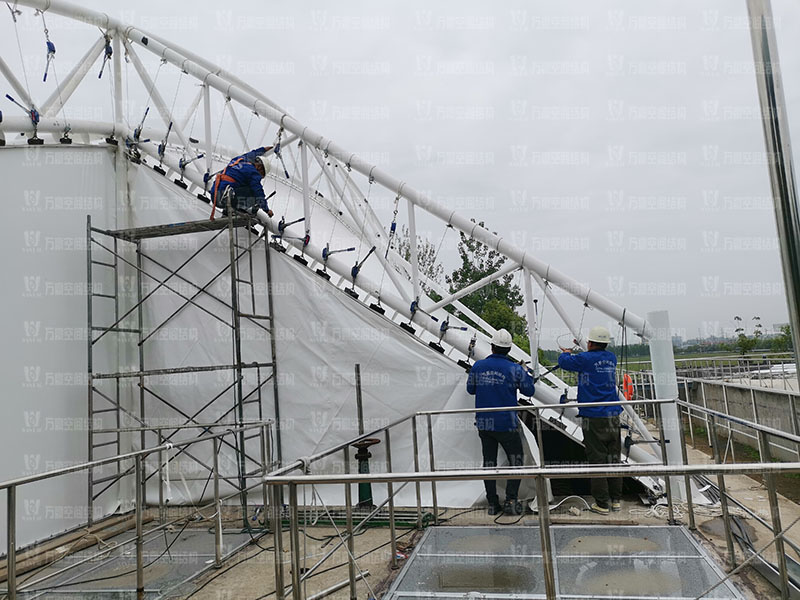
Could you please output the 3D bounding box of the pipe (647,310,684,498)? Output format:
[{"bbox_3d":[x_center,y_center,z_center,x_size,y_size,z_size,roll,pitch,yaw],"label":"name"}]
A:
[{"bbox_3d":[2.672,1.062,6.019,0.210,1.875,0.210,-3,-6,0],"label":"pipe"}]

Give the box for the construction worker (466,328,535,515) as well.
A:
[{"bbox_3d":[1.028,1.231,6.113,0.620,1.800,0.470,-6,-7,18],"label":"construction worker"}]

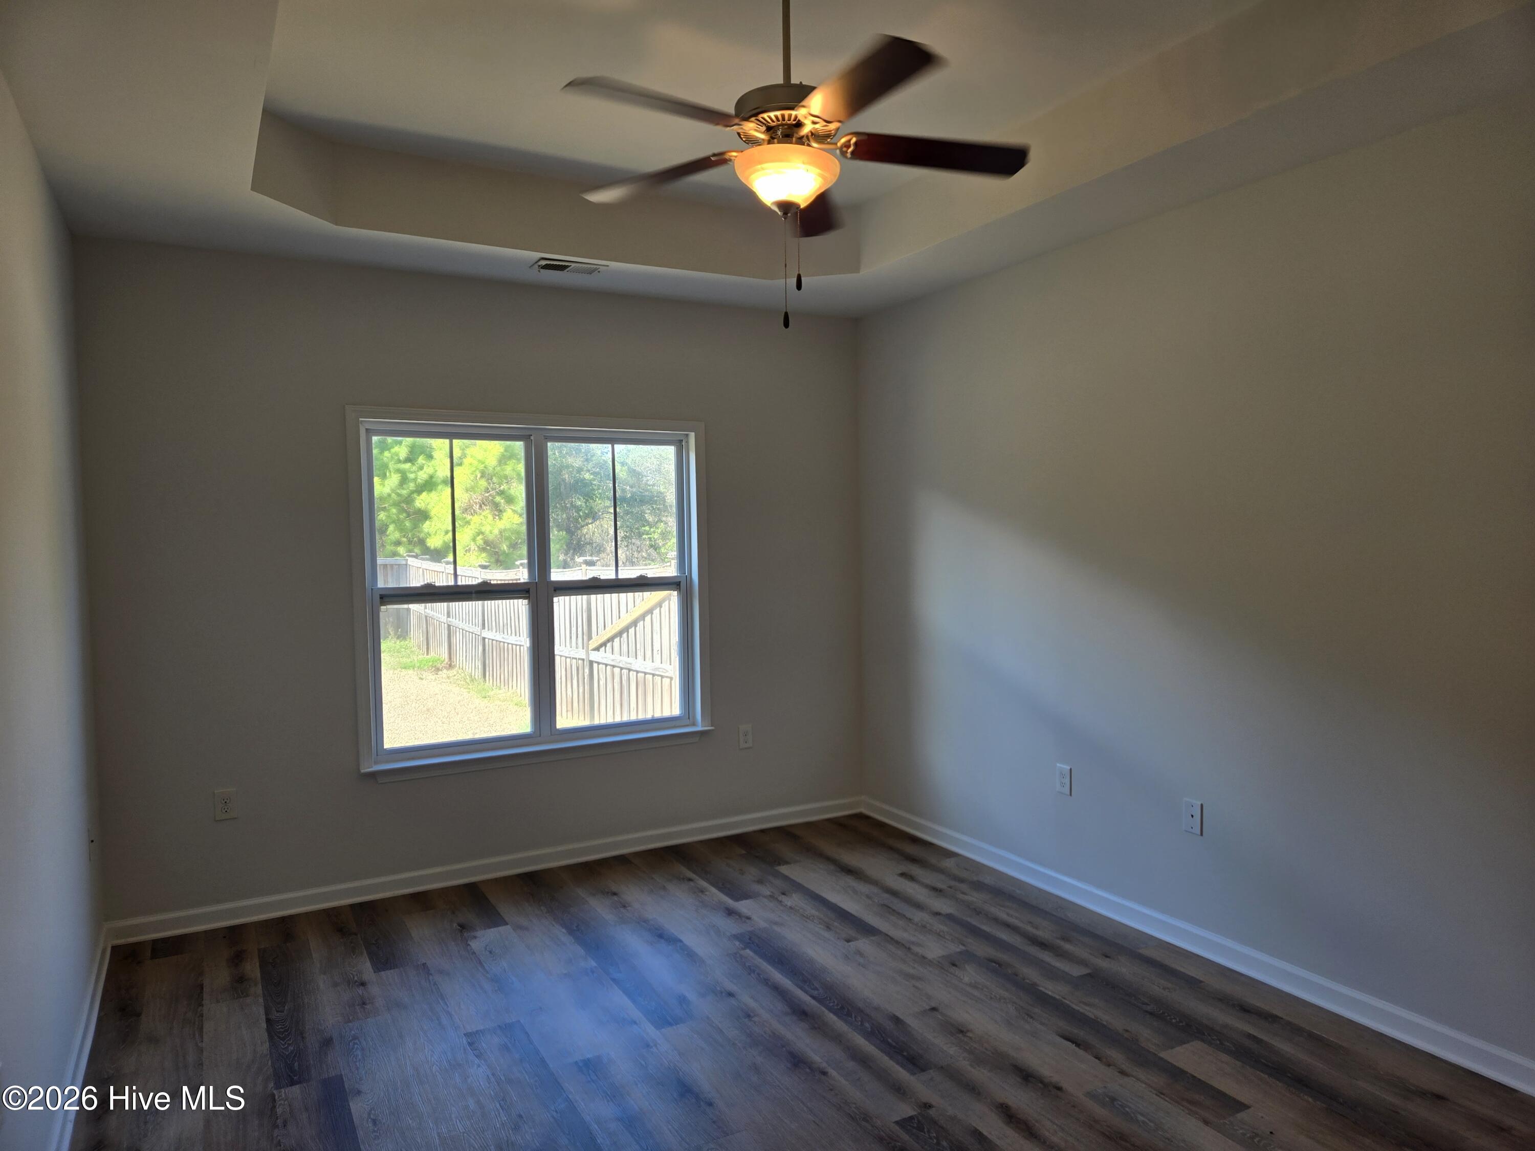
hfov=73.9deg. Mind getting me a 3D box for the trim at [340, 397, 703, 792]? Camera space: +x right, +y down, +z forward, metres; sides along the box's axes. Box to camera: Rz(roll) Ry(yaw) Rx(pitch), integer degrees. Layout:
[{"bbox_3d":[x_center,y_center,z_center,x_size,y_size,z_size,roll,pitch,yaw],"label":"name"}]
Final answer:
[{"bbox_3d":[-1.052,0.066,4.826,1.695,1.640,0.110,-2,3,-28],"label":"trim"}]

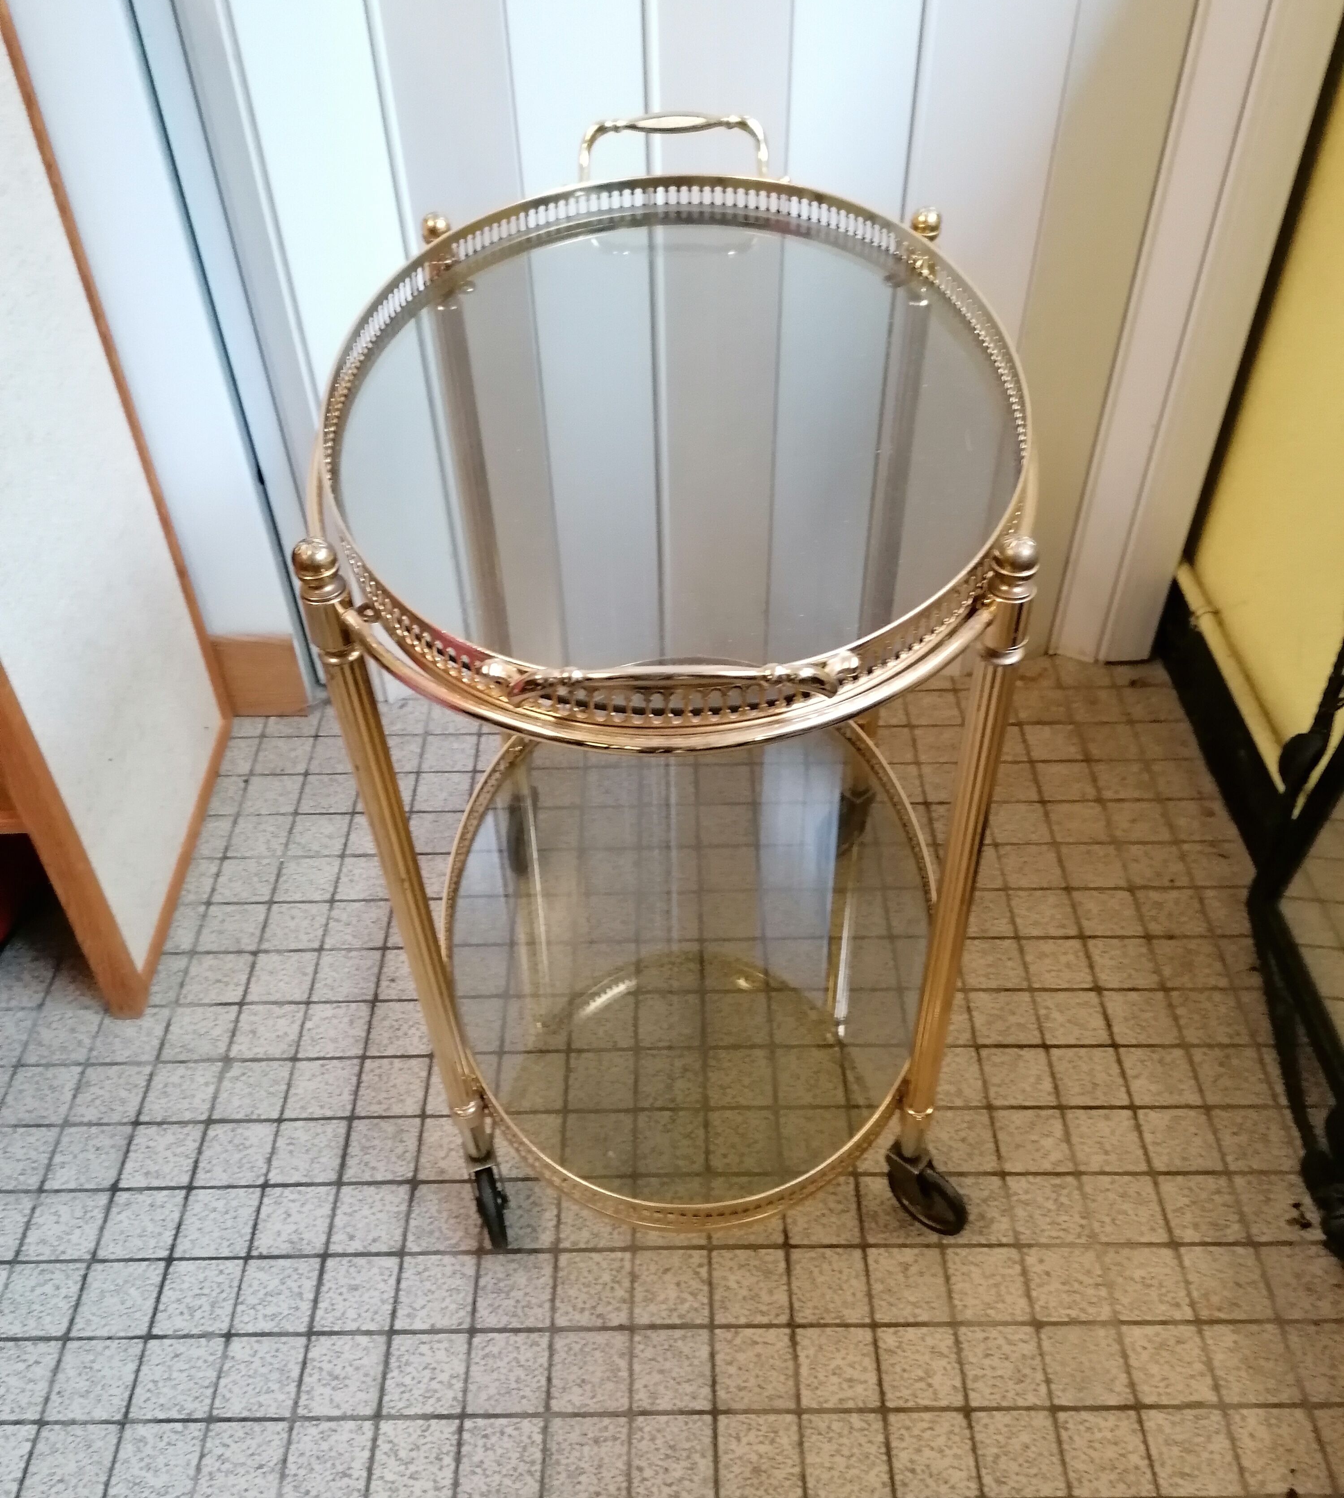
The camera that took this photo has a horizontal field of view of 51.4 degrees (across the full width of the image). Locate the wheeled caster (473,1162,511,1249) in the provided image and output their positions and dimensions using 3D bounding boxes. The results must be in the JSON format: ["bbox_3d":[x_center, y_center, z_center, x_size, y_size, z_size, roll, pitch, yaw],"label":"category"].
[{"bbox_3d":[-0.128,0.317,0.992,0.023,0.076,0.067,-10,45,-9],"label":"wheeled caster"}]

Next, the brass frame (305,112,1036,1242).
[{"bbox_3d":[0.006,-0.024,0.921,0.380,0.561,0.561,0,44,1],"label":"brass frame"}]

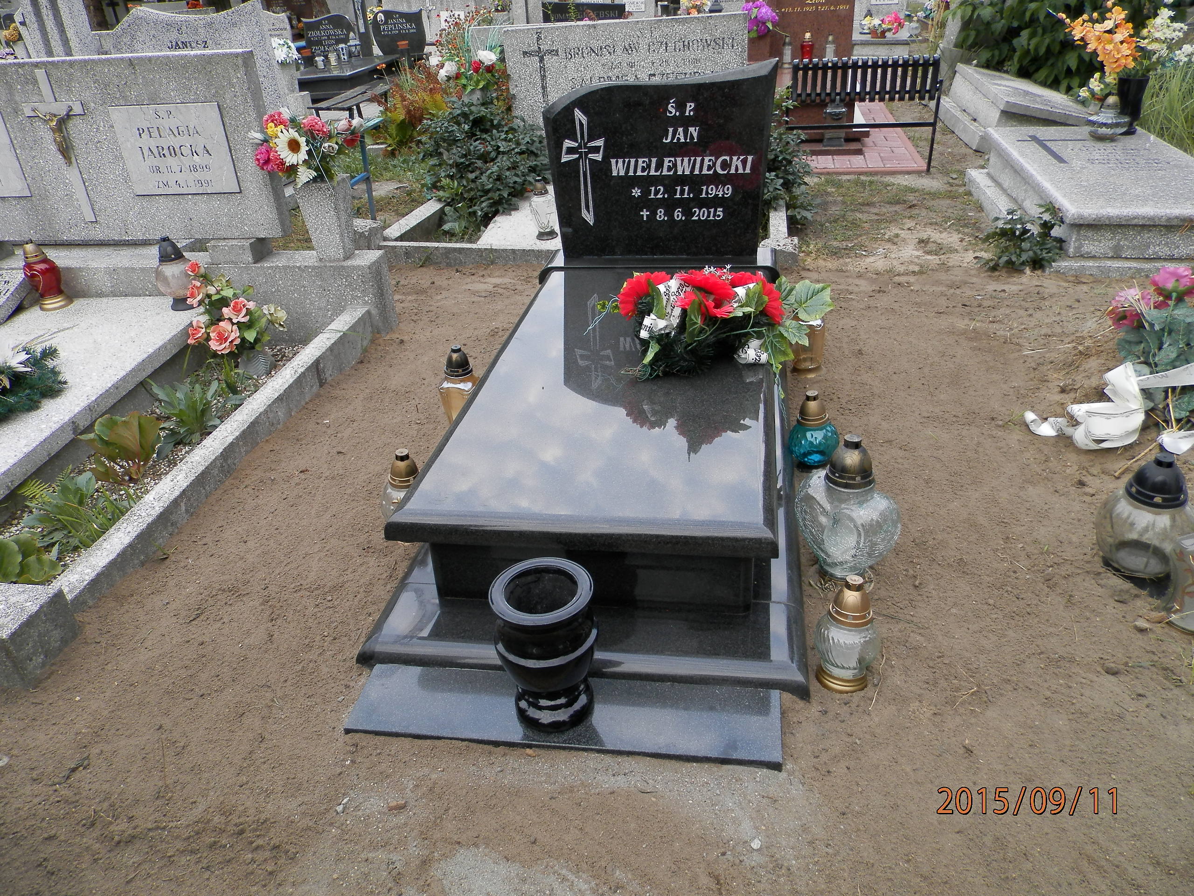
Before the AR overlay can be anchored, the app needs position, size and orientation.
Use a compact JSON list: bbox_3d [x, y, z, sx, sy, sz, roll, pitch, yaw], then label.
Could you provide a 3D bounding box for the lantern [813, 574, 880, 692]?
[{"bbox_3d":[0.504,0.362,1.729,0.133,0.260,0.133,2,32,8],"label":"lantern"}]

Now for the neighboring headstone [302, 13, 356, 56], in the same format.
[{"bbox_3d":[-3.266,-5.003,10.500,0.660,0.520,0.100,-1,28,6],"label":"neighboring headstone"}]

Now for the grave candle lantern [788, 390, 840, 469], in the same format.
[{"bbox_3d":[0.652,-0.060,2.589,0.152,0.230,0.152,1,29,10],"label":"grave candle lantern"}]

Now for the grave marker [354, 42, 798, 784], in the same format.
[{"bbox_3d":[0.066,-0.391,2.404,1.000,1.060,2.240,1,29,10],"label":"grave marker"}]

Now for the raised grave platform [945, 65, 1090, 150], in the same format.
[{"bbox_3d":[3.427,-2.711,6.982,1.000,0.400,2.150,13,30,4],"label":"raised grave platform"}]

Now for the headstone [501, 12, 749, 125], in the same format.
[{"bbox_3d":[0.198,-2.242,5.299,1.460,0.700,0.120,-5,32,-2],"label":"headstone"}]

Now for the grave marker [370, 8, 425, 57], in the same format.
[{"bbox_3d":[-2.402,-5.049,10.500,0.650,0.510,0.100,-1,28,6],"label":"grave marker"}]

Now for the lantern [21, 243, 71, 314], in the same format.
[{"bbox_3d":[-2.130,-0.668,3.325,0.135,0.257,0.130,2,32,8],"label":"lantern"}]

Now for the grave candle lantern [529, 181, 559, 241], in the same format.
[{"bbox_3d":[-0.311,-1.355,4.854,0.135,0.305,0.130,1,29,10],"label":"grave candle lantern"}]

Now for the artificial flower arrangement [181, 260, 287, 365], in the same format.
[{"bbox_3d":[-1.314,-0.478,3.126,0.360,0.330,0.290,10,35,21],"label":"artificial flower arrangement"}]

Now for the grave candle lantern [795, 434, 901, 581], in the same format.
[{"bbox_3d":[0.586,0.131,1.993,0.250,0.363,0.160,13,36,25],"label":"grave candle lantern"}]

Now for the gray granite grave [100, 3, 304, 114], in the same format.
[{"bbox_3d":[-3.111,-2.872,6.694,1.360,0.990,0.140,1,29,10],"label":"gray granite grave"}]

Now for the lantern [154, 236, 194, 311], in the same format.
[{"bbox_3d":[-1.587,-0.656,3.244,0.142,0.267,0.142,2,32,8],"label":"lantern"}]

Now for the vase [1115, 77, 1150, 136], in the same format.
[{"bbox_3d":[2.789,-1.776,4.466,0.155,0.258,0.155,2,32,8],"label":"vase"}]

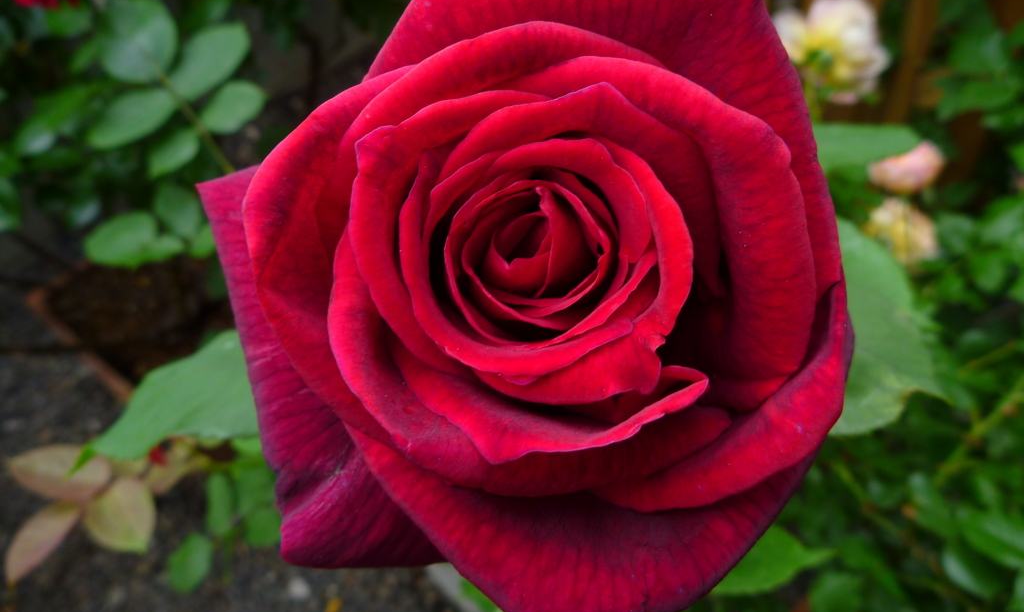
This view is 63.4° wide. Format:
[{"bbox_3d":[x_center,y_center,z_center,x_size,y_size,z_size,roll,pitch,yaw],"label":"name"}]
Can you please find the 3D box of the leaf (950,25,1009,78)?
[{"bbox_3d":[0.451,-0.244,0.800,0.060,0.040,0.016,43,18,19],"label":"leaf"}]

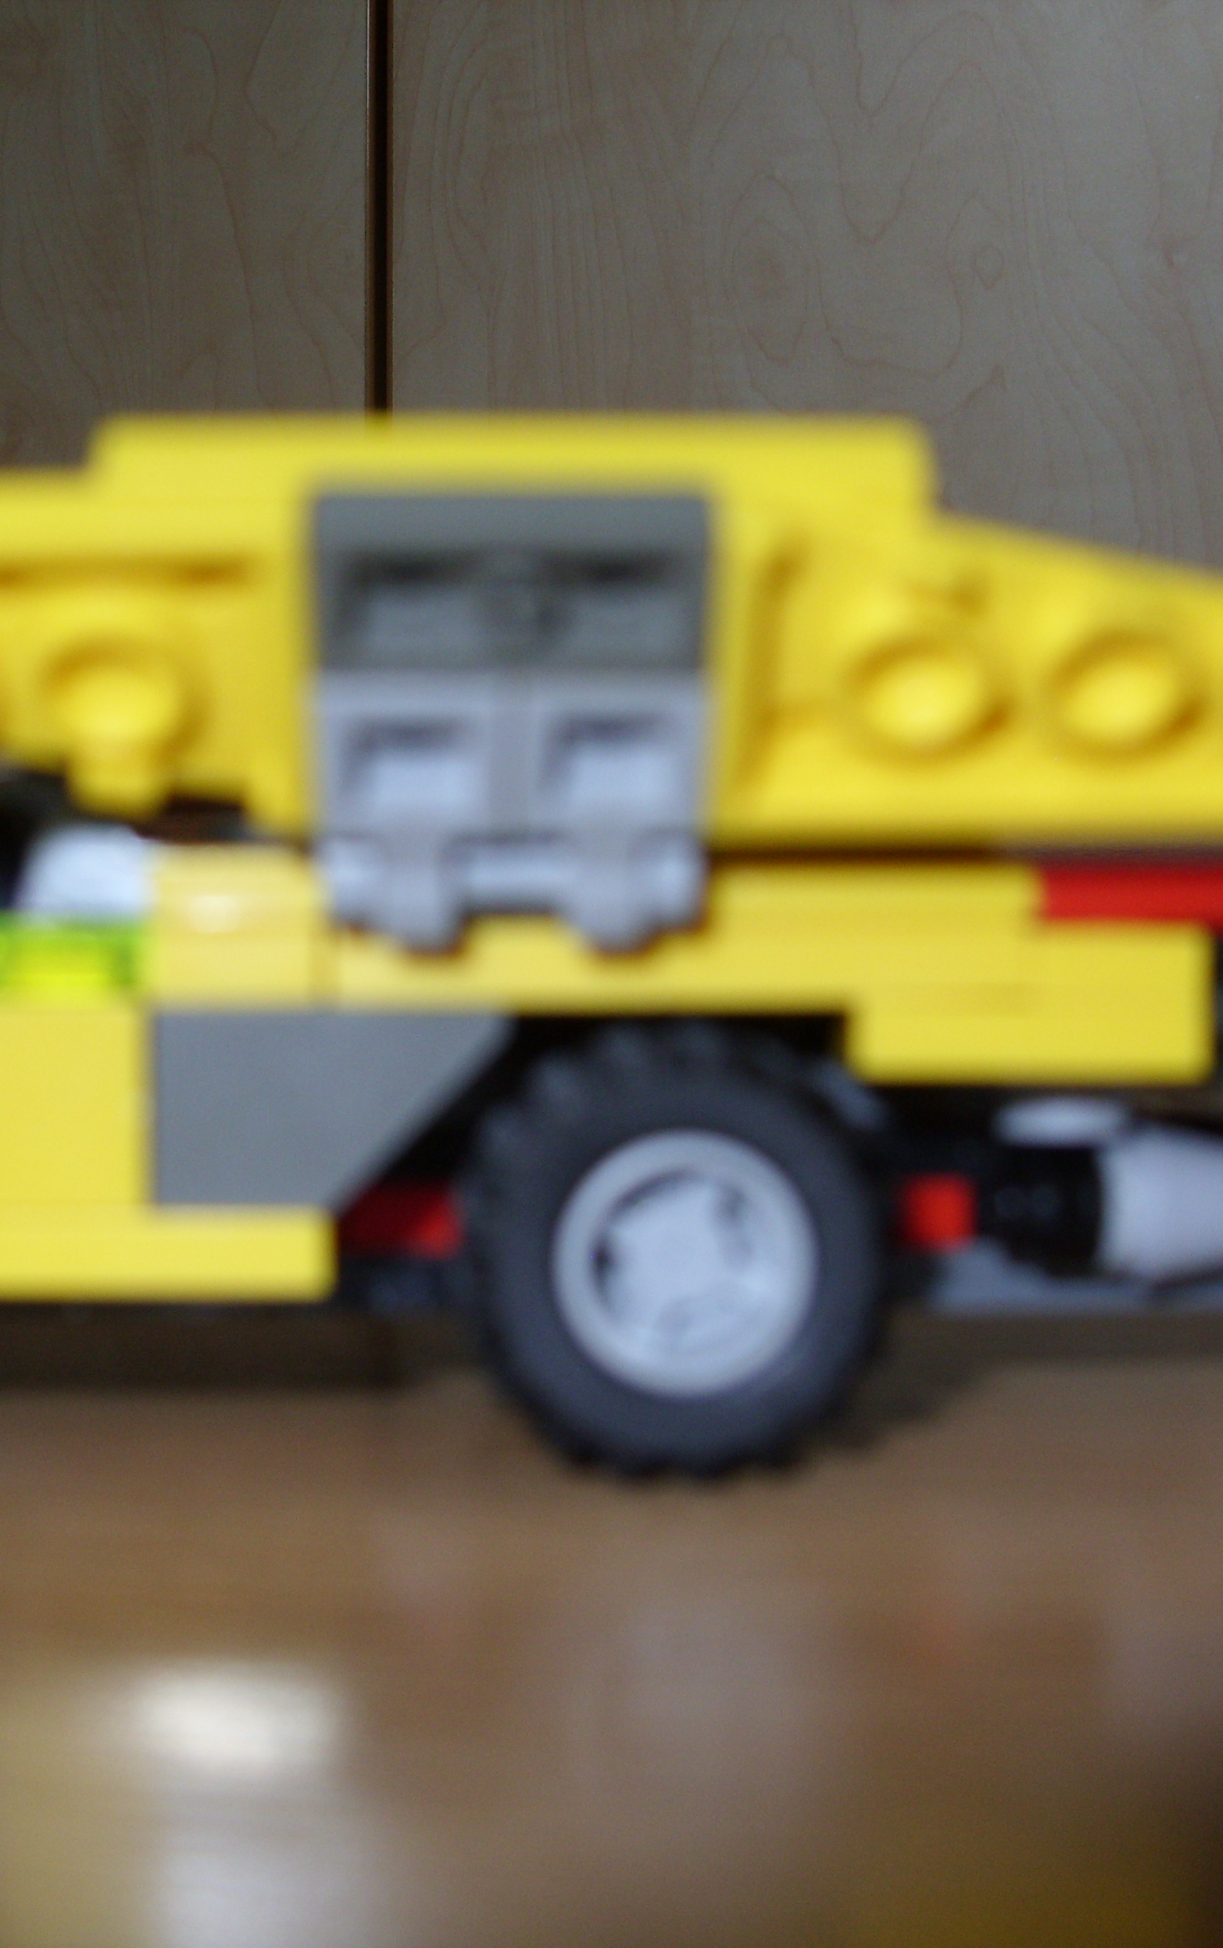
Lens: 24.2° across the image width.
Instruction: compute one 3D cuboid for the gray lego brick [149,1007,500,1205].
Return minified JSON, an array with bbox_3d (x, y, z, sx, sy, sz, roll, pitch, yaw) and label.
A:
[{"bbox_3d":[-0.013,0.006,0.133,0.016,0.010,0.008,0,1,-1],"label":"gray lego brick"}]

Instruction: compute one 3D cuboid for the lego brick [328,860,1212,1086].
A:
[{"bbox_3d":[0.007,0.000,0.133,0.040,0.010,0.008,0,1,-1],"label":"lego brick"}]

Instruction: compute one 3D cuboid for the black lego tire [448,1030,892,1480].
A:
[{"bbox_3d":[0.003,0.013,0.134,0.021,0.021,0.012,0,1,-1],"label":"black lego tire"}]

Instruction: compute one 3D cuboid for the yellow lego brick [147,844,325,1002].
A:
[{"bbox_3d":[-0.017,-0.002,0.133,0.008,0.007,0.008,0,1,-1],"label":"yellow lego brick"}]

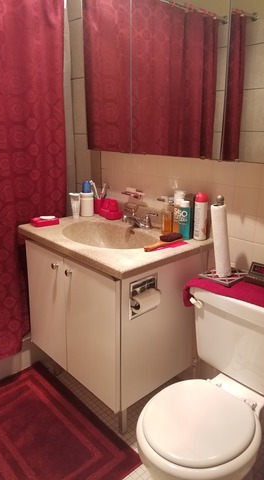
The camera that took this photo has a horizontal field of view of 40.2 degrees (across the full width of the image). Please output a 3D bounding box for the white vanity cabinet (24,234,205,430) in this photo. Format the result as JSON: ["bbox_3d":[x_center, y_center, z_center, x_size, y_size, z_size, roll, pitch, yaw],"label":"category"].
[{"bbox_3d":[-0.097,0.343,1.792,0.526,0.691,0.707,-14,22,-40],"label":"white vanity cabinet"}]

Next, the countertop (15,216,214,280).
[{"bbox_3d":[-0.089,-0.014,1.727,0.590,0.035,0.798,-14,22,-40],"label":"countertop"}]

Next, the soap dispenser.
[{"bbox_3d":[0.166,-0.119,1.720,0.048,0.178,0.056,9,18,23],"label":"soap dispenser"}]

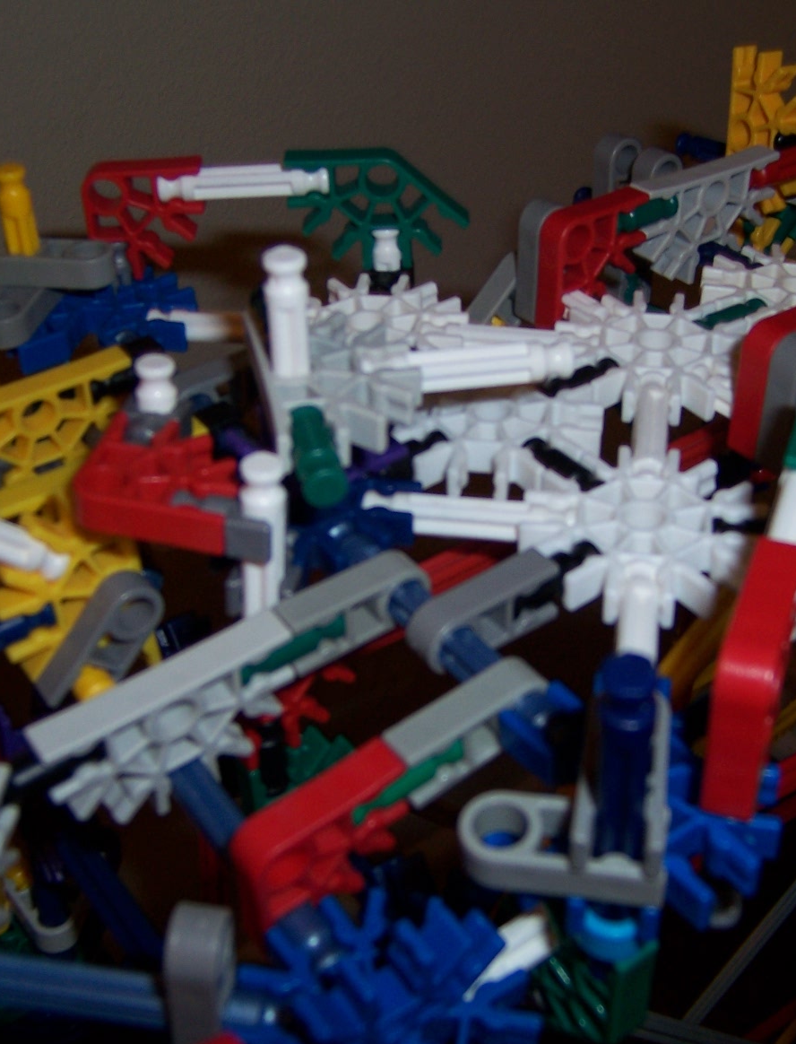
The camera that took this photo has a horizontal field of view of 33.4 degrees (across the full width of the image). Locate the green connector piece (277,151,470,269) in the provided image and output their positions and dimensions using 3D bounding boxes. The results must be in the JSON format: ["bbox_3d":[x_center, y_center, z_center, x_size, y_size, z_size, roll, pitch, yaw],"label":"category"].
[{"bbox_3d":[-0.004,-0.063,0.268,0.036,0.024,0.006,0,40,7],"label":"green connector piece"}]

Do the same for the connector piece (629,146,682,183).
[{"bbox_3d":[0.057,-0.071,0.293,0.009,0.024,0.006,-22,40,-27],"label":"connector piece"}]

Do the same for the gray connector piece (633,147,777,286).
[{"bbox_3d":[0.065,-0.064,0.284,0.038,0.024,0.006,-22,40,-27],"label":"gray connector piece"}]

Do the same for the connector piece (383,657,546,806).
[{"bbox_3d":[0.010,0.027,0.178,0.024,0.010,0.006,-29,47,-18],"label":"connector piece"}]

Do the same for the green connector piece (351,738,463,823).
[{"bbox_3d":[0.000,0.033,0.176,0.017,0.006,0.006,-27,48,-23],"label":"green connector piece"}]

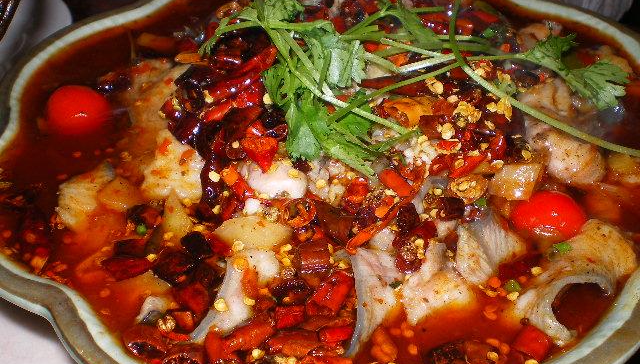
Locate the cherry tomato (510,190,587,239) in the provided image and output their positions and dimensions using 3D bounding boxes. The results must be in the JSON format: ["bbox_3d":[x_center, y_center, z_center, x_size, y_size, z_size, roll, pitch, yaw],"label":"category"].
[{"bbox_3d":[0.090,0.015,0.320,0.029,0.025,0.026,1,40,0],"label":"cherry tomato"}]

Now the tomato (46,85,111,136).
[{"bbox_3d":[-0.110,-0.032,0.370,0.028,0.025,0.027,1,40,0],"label":"tomato"}]

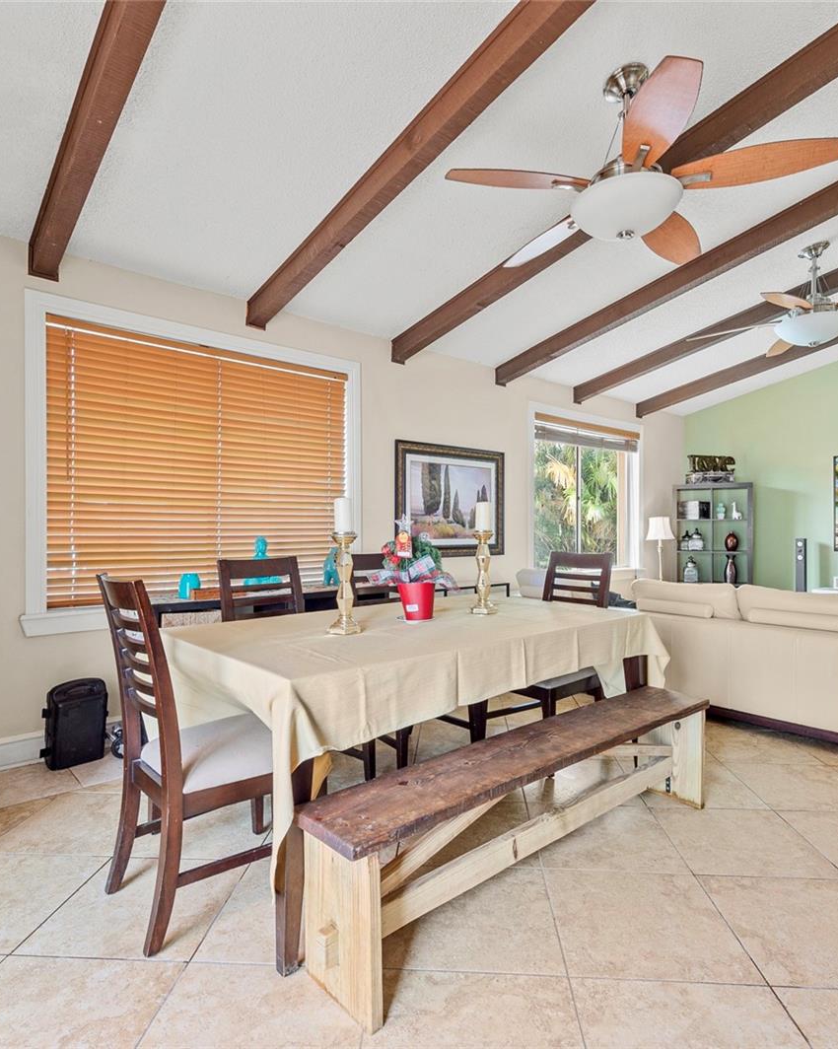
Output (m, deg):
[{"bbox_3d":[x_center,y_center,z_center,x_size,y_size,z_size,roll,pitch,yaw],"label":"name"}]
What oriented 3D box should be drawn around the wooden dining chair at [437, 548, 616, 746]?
[{"bbox_3d":[0.658,0.665,3.168,0.610,1.010,0.450,0,-1,-42],"label":"wooden dining chair"}]

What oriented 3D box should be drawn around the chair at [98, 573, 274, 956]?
[{"bbox_3d":[-0.661,0.655,1.989,0.610,1.010,0.450,0,-1,-42],"label":"chair"}]

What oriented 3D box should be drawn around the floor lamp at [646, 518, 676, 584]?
[{"bbox_3d":[2.545,0.559,6.442,0.330,1.270,0.330,0,-1,-42],"label":"floor lamp"}]

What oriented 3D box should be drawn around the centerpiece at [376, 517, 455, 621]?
[{"bbox_3d":[-0.001,0.191,2.655,0.340,0.440,0.310,0,0,0],"label":"centerpiece"}]

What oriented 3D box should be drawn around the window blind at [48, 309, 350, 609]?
[{"bbox_3d":[-1.198,-0.313,3.708,1.835,1.498,0.059,1,-1,-41],"label":"window blind"}]

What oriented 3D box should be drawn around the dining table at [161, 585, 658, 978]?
[{"bbox_3d":[0.036,0.786,2.583,1.860,0.755,1.060,0,-1,-42],"label":"dining table"}]

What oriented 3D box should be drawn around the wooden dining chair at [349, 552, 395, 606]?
[{"bbox_3d":[-0.006,0.665,3.252,0.450,1.010,0.600,0,-1,-42],"label":"wooden dining chair"}]

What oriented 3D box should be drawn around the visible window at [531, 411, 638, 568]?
[{"bbox_3d":[1.767,-0.308,6.351,1.865,1.468,0.079,1,-1,-41],"label":"visible window"}]

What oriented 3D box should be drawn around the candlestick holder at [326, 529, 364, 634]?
[{"bbox_3d":[-0.285,0.221,2.360,0.139,0.373,0.139,1,-1,-41],"label":"candlestick holder"}]

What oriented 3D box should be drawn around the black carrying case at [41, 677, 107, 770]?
[{"bbox_3d":[-1.727,0.998,3.072,0.250,0.370,0.150,0,-1,-43],"label":"black carrying case"}]

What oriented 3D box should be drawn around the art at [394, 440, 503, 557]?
[{"bbox_3d":[0.279,-0.184,4.951,1.215,0.888,0.040,1,-1,-41],"label":"art"}]

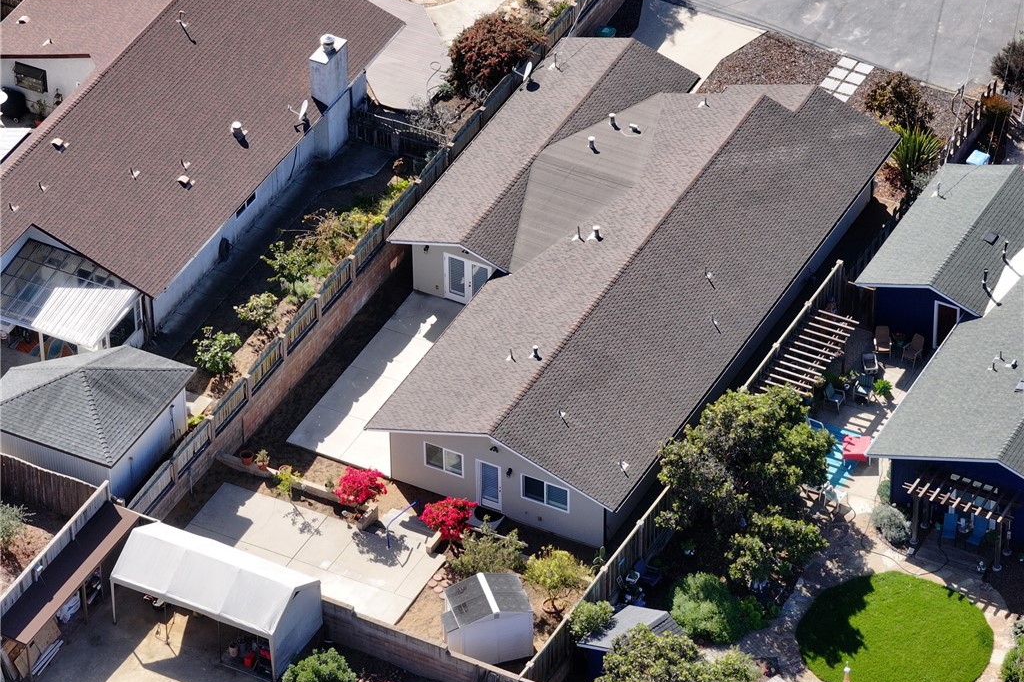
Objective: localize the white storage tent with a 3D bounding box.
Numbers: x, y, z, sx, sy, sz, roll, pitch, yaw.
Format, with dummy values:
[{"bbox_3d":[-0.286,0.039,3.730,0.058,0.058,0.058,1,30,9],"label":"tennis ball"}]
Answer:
[{"bbox_3d":[-9.934,8.478,165.148,6.317,2.850,3.144,18,42,22],"label":"white storage tent"}]

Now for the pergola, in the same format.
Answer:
[{"bbox_3d":[15.271,6.223,166.644,4.000,2.500,1.500,18,42,22],"label":"pergola"}]

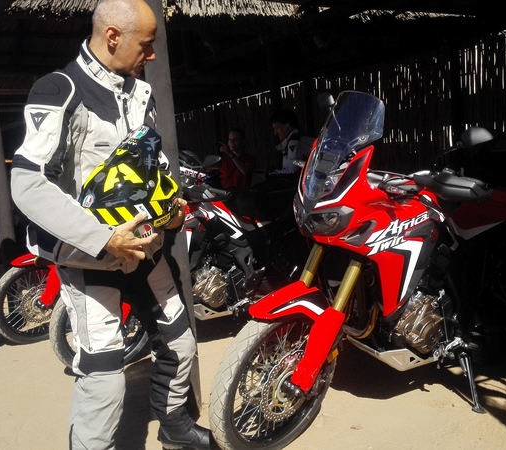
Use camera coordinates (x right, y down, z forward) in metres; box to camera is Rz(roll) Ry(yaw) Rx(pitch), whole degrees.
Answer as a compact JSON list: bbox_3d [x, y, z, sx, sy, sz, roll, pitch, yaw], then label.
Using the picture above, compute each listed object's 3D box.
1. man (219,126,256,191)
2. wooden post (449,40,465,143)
[{"bbox_3d":[-0.106,-0.184,6.106,0.500,1.640,0.400,-1,6,30],"label":"man"},{"bbox_3d":[1.956,-0.603,5.649,0.140,2.240,0.140,-8,6,-37],"label":"wooden post"}]

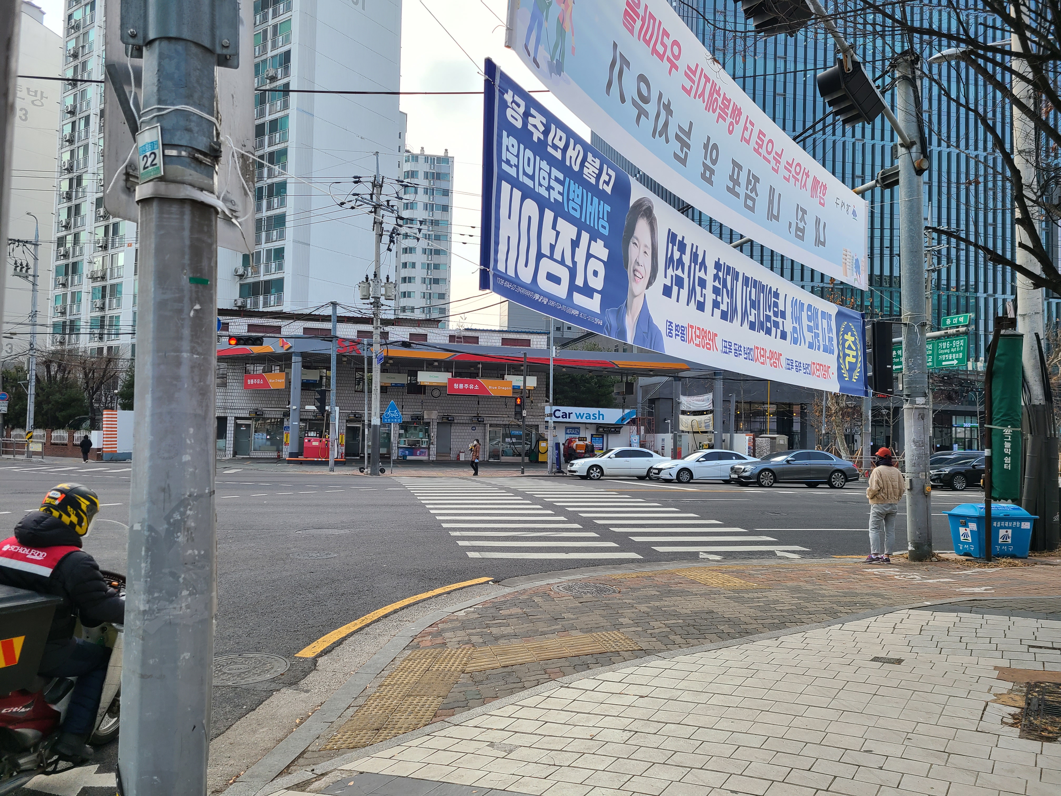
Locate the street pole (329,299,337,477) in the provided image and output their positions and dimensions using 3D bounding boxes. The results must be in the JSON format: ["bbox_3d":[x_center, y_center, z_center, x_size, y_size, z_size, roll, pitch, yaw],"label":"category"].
[{"bbox_3d":[-8.921,-0.522,36.137,0.210,7.754,0.210,2,-2,-13],"label":"street pole"}]

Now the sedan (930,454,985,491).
[{"bbox_3d":[18.429,3.036,33.009,4.950,1.470,1.870,1,-3,-12],"label":"sedan"}]

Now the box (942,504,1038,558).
[{"bbox_3d":[7.036,1.976,12.188,1.090,0.770,0.770,1,-3,-11],"label":"box"}]

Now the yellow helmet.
[{"bbox_3d":[-2.311,0.564,4.000,0.250,0.260,0.300,0,-25,17],"label":"yellow helmet"}]

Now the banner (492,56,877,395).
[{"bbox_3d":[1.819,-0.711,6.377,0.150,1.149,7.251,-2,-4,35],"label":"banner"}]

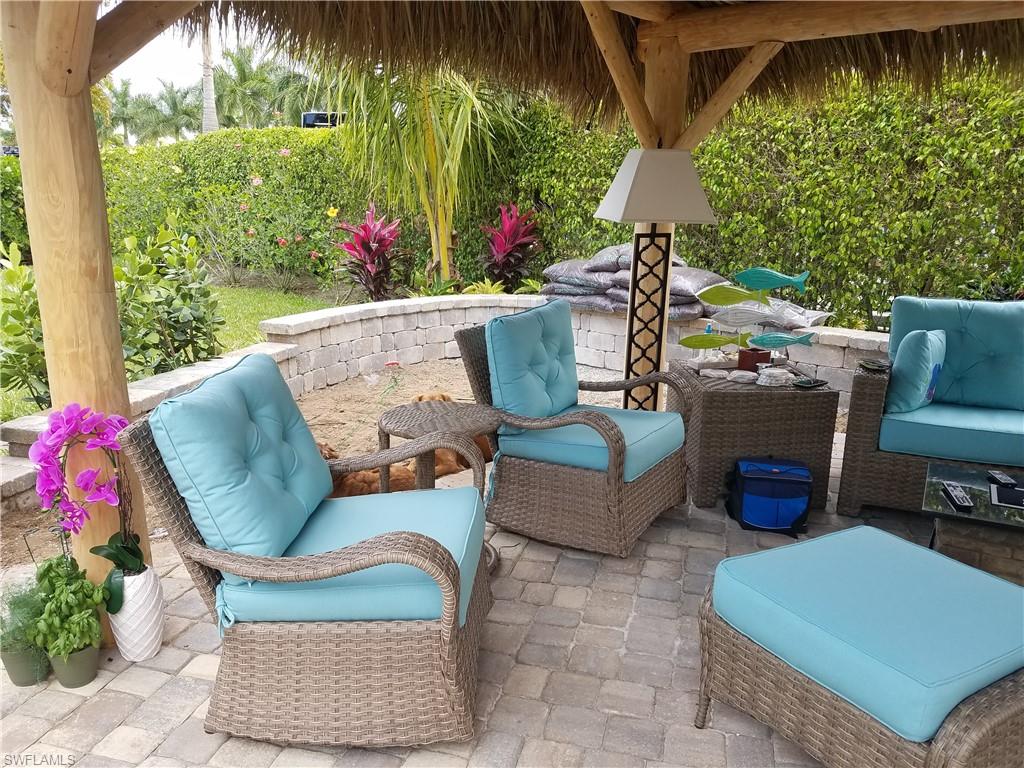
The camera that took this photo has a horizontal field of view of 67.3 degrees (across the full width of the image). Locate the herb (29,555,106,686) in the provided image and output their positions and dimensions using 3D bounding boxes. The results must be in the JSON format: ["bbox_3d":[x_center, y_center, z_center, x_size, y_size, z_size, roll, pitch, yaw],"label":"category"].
[{"bbox_3d":[-1.295,0.690,2.264,0.200,0.375,0.200,1,16,0],"label":"herb"}]

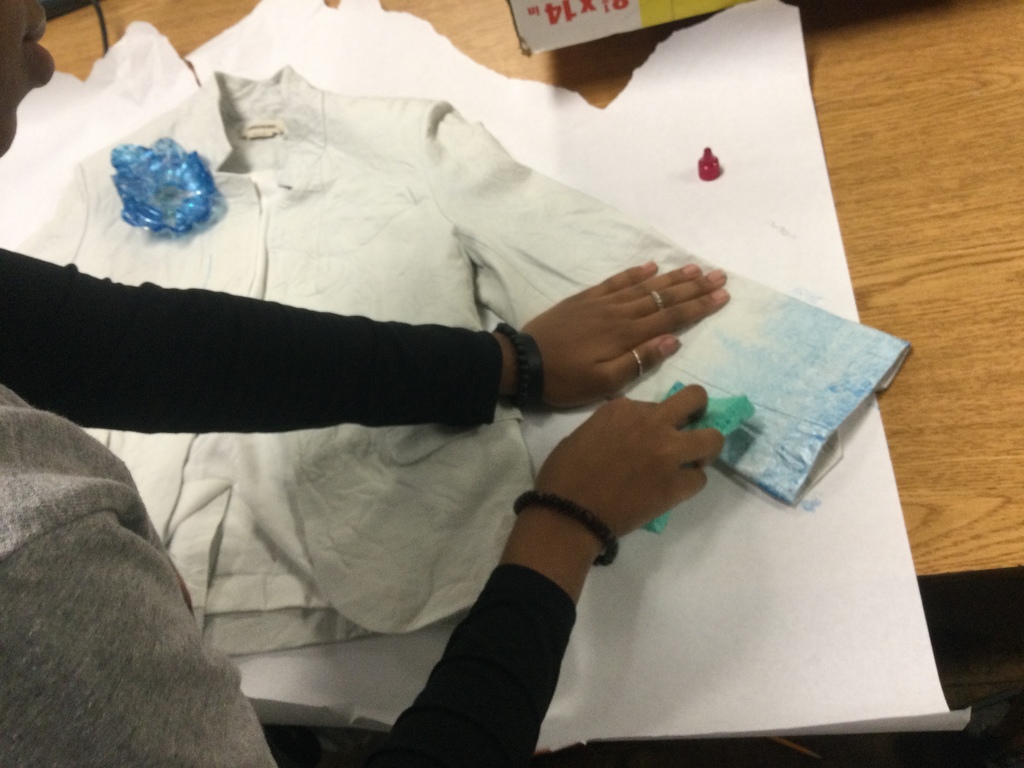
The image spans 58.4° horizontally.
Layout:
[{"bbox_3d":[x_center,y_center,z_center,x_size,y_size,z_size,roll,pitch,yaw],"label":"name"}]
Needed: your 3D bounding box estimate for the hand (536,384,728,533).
[{"bbox_3d":[0.088,0.057,0.655,0.132,0.075,0.092,-34,58,-6],"label":"hand"}]

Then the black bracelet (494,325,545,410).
[{"bbox_3d":[0.004,-0.014,0.757,0.026,0.058,0.068,-17,91,-22],"label":"black bracelet"}]

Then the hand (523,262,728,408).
[{"bbox_3d":[0.097,-0.051,0.763,0.179,0.047,0.101,-26,58,-1],"label":"hand"}]

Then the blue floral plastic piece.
[{"bbox_3d":[-0.366,-0.209,0.972,0.115,0.045,0.110,-9,59,10],"label":"blue floral plastic piece"}]

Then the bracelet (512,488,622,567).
[{"bbox_3d":[0.036,0.101,0.625,0.077,0.062,0.013,22,60,7],"label":"bracelet"}]

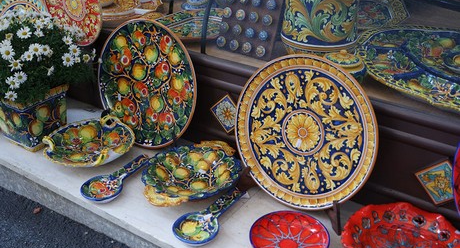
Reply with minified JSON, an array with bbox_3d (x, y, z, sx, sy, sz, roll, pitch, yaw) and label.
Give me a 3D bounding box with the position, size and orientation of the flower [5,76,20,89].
[{"bbox_3d":[-0.708,-0.134,1.670,0.044,0.044,0.016,-14,-1,-21],"label":"flower"}]

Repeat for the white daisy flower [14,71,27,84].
[{"bbox_3d":[-0.660,-0.145,1.609,0.040,0.040,0.014,-10,-1,-19],"label":"white daisy flower"}]

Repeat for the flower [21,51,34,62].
[{"bbox_3d":[-0.659,-0.220,1.670,0.037,0.037,0.016,-13,1,-20],"label":"flower"}]

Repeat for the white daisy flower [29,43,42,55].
[{"bbox_3d":[-0.617,-0.236,1.626,0.041,0.041,0.014,-14,-7,-26],"label":"white daisy flower"}]

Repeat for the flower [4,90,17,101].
[{"bbox_3d":[-0.696,-0.089,1.625,0.039,0.039,0.014,-7,5,-15],"label":"flower"}]

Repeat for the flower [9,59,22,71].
[{"bbox_3d":[-0.696,-0.190,1.660,0.043,0.043,0.016,-13,-7,-21],"label":"flower"}]

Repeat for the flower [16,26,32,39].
[{"bbox_3d":[-0.667,-0.296,1.660,0.046,0.016,0.046,-12,71,-19],"label":"flower"}]

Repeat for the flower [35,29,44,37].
[{"bbox_3d":[-0.627,-0.297,1.680,0.036,0.016,0.036,-12,68,-18],"label":"flower"}]

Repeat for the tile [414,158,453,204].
[{"bbox_3d":[0.552,0.152,1.321,0.100,0.100,0.009,-36,-1,43],"label":"tile"}]

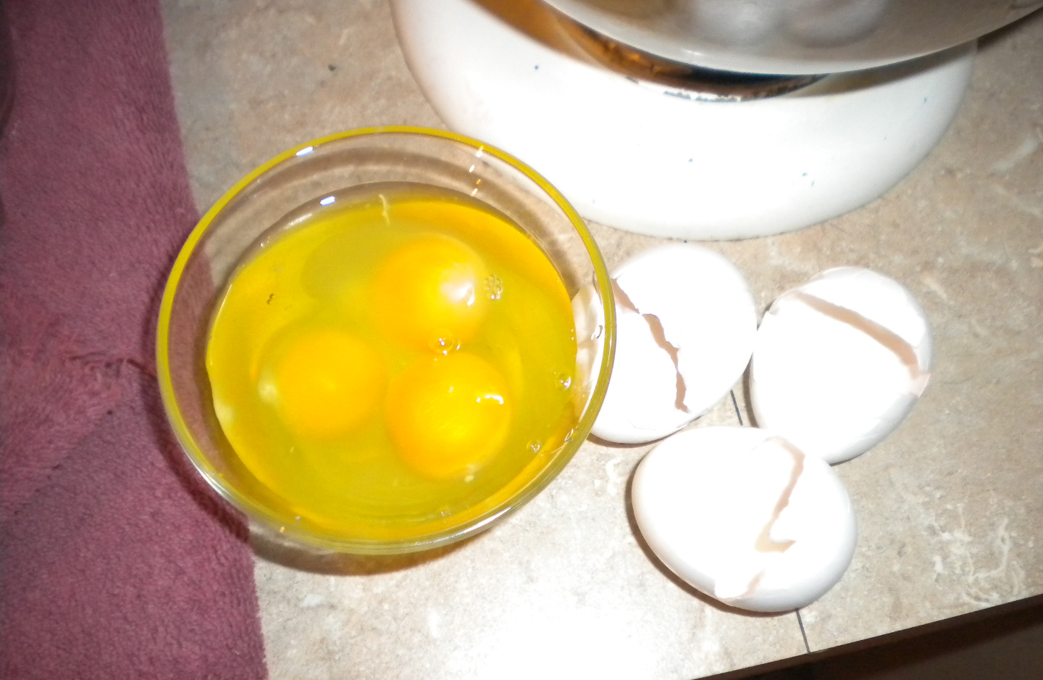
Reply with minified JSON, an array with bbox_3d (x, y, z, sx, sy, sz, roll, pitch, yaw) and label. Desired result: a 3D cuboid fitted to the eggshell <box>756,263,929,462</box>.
[{"bbox_3d":[0.084,0.006,0.279,0.044,0.044,0.055,28,72,9],"label":"eggshell"}]

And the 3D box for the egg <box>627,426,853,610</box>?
[{"bbox_3d":[0.056,0.044,0.265,0.057,0.044,0.044,18,71,6],"label":"egg"}]

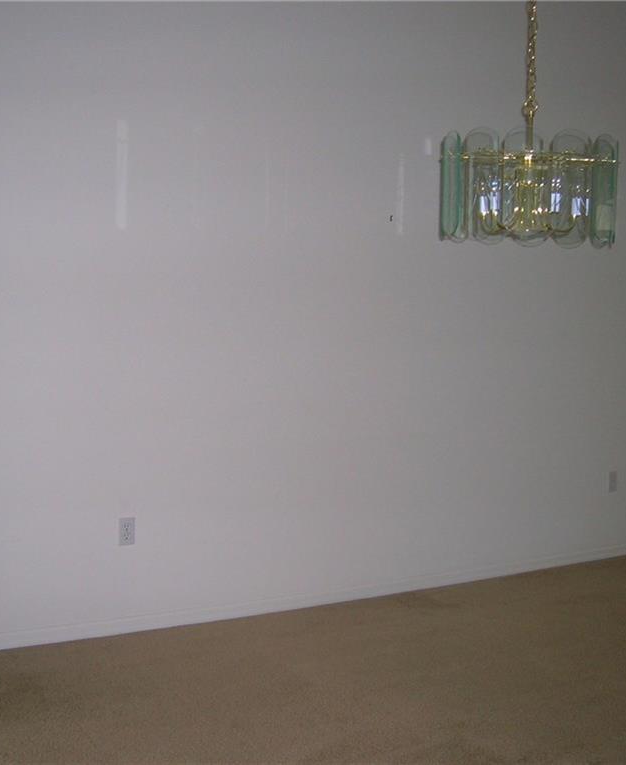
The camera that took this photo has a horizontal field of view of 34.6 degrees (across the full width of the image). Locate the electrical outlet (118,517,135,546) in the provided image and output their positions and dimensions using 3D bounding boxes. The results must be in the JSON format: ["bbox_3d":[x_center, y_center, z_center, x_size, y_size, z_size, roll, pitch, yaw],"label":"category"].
[{"bbox_3d":[-0.764,0.614,4.135,0.071,0.115,0.013,-1,5,-31],"label":"electrical outlet"}]

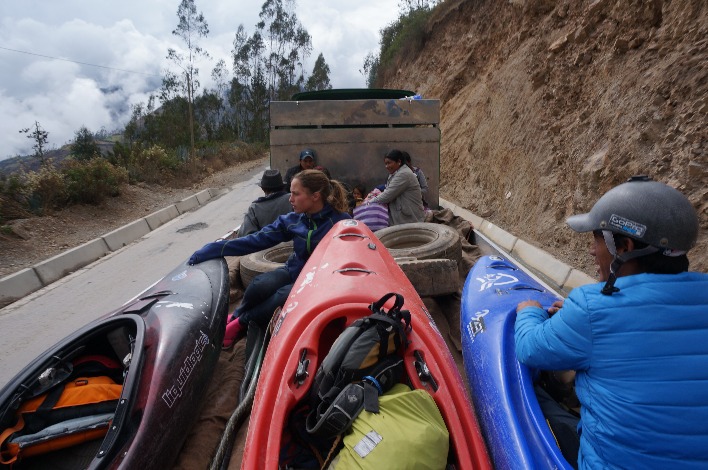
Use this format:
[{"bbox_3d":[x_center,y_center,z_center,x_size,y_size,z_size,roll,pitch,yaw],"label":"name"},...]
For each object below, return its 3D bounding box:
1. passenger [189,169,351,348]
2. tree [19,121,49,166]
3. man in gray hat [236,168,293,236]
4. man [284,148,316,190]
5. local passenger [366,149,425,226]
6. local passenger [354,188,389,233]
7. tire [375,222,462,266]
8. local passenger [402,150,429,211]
[{"bbox_3d":[-0.444,0.095,2.420,0.740,0.850,0.680,-9,13,-40],"label":"passenger"},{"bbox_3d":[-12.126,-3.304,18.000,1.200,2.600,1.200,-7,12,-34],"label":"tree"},{"bbox_3d":[-0.681,-0.175,4.470,0.530,0.900,0.620,4,11,21],"label":"man in gray hat"},{"bbox_3d":[-0.526,-0.506,5.414,0.520,0.950,0.600,0,10,0],"label":"man"},{"bbox_3d":[0.415,-0.388,4.658,0.660,0.900,0.460,-3,10,-14],"label":"local passenger"},{"bbox_3d":[0.145,-0.234,4.700,0.420,0.600,0.450,3,10,17],"label":"local passenger"},{"bbox_3d":[0.516,0.147,4.112,0.830,0.230,0.830,-8,21,0],"label":"tire"},{"bbox_3d":[0.632,-0.469,5.224,0.450,0.900,0.520,4,11,24],"label":"local passenger"}]

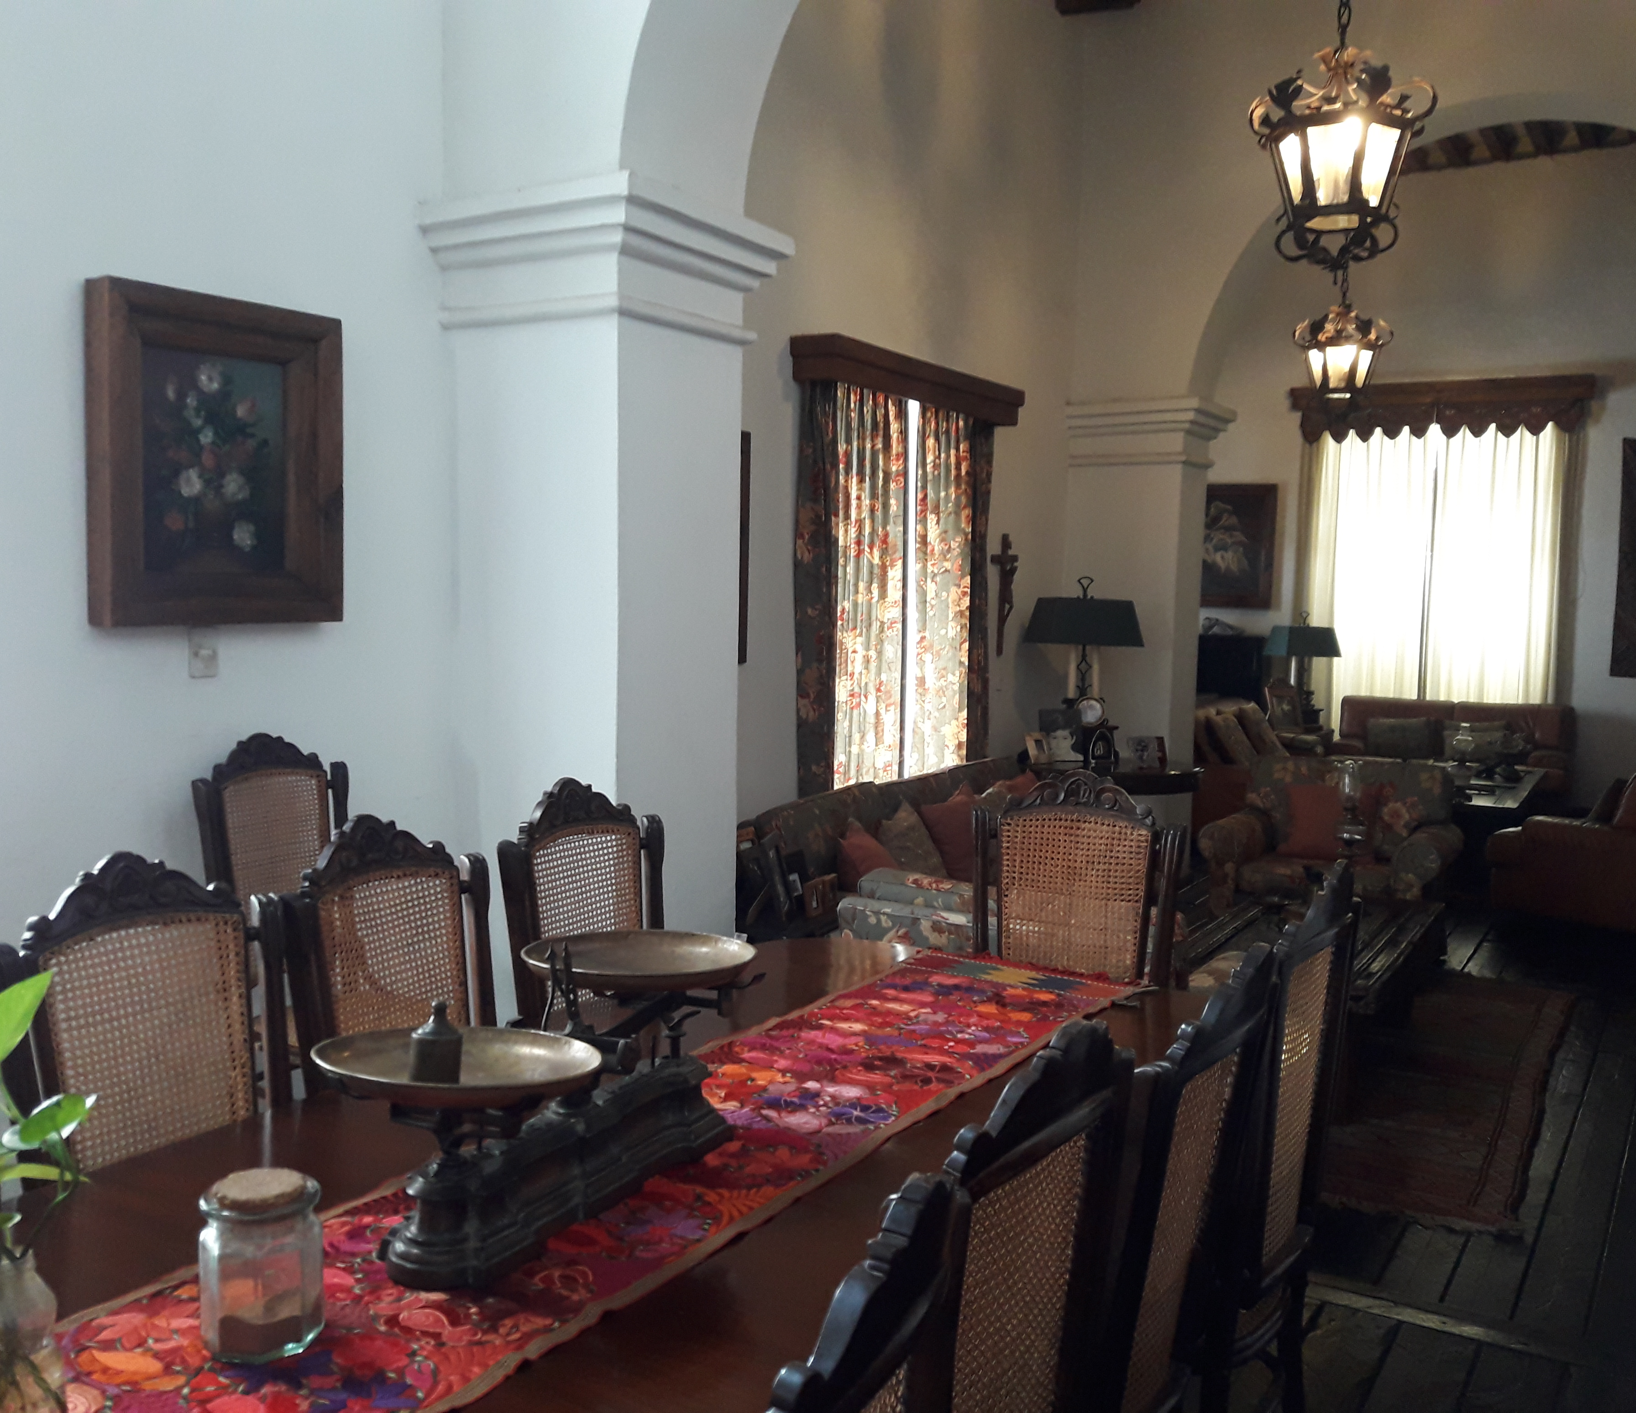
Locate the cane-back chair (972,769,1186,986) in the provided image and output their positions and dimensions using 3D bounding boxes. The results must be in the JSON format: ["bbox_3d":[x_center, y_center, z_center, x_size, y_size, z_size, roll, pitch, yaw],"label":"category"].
[{"bbox_3d":[0.453,0.760,3.289,0.480,1.170,0.550,3,5,27],"label":"cane-back chair"}]

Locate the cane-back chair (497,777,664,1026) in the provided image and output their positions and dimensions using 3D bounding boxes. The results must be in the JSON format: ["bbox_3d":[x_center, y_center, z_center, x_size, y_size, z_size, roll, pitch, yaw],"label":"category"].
[{"bbox_3d":[-0.280,0.765,3.032,0.550,1.170,0.480,5,6,37],"label":"cane-back chair"}]

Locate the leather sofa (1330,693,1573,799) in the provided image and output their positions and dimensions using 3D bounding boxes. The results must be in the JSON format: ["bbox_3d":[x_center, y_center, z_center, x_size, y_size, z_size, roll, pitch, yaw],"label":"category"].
[{"bbox_3d":[4.887,0.366,11.874,1.730,0.800,0.880,4,5,32],"label":"leather sofa"}]

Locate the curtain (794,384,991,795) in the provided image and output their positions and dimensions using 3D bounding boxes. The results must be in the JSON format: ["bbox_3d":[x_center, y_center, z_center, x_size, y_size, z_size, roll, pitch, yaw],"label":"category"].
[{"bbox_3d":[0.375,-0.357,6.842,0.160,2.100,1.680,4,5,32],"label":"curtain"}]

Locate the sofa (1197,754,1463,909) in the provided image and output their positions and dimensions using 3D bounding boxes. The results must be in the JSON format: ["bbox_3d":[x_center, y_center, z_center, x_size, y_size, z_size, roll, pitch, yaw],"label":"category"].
[{"bbox_3d":[2.612,0.667,7.679,1.170,0.760,0.880,3,5,27],"label":"sofa"}]

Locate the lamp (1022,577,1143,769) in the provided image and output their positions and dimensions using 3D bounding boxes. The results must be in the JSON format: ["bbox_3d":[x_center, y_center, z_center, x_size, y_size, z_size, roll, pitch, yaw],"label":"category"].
[{"bbox_3d":[1.287,-0.168,7.406,0.580,0.927,0.300,2,5,12],"label":"lamp"}]

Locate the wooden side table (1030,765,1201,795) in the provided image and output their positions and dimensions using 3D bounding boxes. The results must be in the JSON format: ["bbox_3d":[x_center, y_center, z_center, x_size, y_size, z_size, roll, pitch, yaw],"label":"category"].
[{"bbox_3d":[1.406,0.605,7.387,0.860,0.607,0.860,4,5,31],"label":"wooden side table"}]

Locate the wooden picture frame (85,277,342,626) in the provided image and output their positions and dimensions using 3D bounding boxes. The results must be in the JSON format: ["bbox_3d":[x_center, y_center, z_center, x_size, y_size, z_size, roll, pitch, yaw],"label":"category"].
[{"bbox_3d":[-1.354,-0.554,3.468,0.091,0.724,0.611,4,5,31],"label":"wooden picture frame"}]

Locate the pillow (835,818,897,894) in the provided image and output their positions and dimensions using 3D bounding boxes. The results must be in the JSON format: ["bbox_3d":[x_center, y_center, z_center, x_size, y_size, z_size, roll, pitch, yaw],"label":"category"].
[{"bbox_3d":[0.209,0.568,6.010,0.160,0.400,0.400,-25,-10,31],"label":"pillow"}]

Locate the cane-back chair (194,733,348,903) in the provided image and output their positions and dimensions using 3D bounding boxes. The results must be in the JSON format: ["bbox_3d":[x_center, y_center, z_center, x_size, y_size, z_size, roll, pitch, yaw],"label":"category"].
[{"bbox_3d":[-1.073,0.622,3.548,0.540,1.100,0.460,4,5,31],"label":"cane-back chair"}]

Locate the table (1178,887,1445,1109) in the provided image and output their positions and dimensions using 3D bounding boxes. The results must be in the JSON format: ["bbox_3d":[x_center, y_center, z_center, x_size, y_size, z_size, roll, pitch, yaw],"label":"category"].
[{"bbox_3d":[1.644,0.915,5.032,0.603,0.370,1.341,4,5,31],"label":"table"}]

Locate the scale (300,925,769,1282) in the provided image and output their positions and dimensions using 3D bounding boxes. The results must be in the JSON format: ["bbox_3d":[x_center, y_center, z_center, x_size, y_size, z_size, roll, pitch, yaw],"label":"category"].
[{"bbox_3d":[-0.318,0.468,1.956,0.330,0.350,0.700,3,5,27],"label":"scale"}]

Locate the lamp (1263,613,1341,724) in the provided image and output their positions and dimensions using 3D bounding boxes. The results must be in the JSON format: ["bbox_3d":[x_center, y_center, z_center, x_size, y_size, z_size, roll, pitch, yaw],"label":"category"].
[{"bbox_3d":[3.925,-0.297,12.298,0.580,0.935,0.300,-1,5,-24],"label":"lamp"}]

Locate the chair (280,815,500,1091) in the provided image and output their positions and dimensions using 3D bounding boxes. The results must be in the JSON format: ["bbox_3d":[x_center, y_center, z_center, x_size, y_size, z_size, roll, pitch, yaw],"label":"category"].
[{"bbox_3d":[-0.536,0.797,2.556,0.550,1.170,0.470,4,5,34],"label":"chair"}]

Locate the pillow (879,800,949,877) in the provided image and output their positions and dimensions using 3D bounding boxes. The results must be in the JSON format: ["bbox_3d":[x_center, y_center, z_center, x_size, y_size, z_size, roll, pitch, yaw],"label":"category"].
[{"bbox_3d":[0.322,0.508,5.392,0.150,0.390,0.390,-31,-12,29],"label":"pillow"}]

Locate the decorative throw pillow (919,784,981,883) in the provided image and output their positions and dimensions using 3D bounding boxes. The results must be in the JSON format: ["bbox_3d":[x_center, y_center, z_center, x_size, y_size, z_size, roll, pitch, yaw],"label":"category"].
[{"bbox_3d":[0.585,0.527,6.504,0.160,0.430,0.430,-23,-12,38],"label":"decorative throw pillow"}]

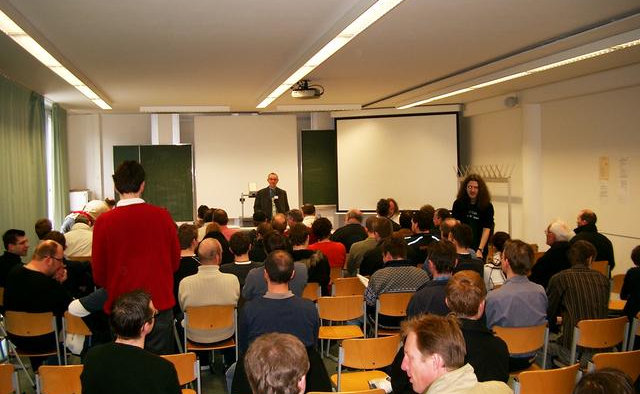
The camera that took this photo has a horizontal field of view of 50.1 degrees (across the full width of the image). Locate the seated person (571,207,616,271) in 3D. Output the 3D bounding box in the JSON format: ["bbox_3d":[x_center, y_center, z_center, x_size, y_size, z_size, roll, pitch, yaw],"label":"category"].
[{"bbox_3d":[2.786,0.786,7.239,0.530,1.310,0.750,-3,3,-25],"label":"seated person"}]

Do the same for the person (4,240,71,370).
[{"bbox_3d":[-2.120,0.981,5.362,0.540,1.310,0.760,0,3,21],"label":"person"}]

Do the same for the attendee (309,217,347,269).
[{"bbox_3d":[0.000,0.871,7.314,0.500,1.310,0.780,-2,3,-11],"label":"attendee"}]

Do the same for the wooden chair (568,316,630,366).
[{"bbox_3d":[1.782,1.186,4.683,0.430,0.805,0.500,-2,3,-13],"label":"wooden chair"}]

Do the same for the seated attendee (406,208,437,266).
[{"bbox_3d":[1.068,0.802,7.940,0.500,1.390,0.780,-2,3,-11],"label":"seated attendee"}]

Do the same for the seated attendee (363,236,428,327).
[{"bbox_3d":[0.614,0.945,6.053,0.550,1.240,0.850,-2,3,-11],"label":"seated attendee"}]

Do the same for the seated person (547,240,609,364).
[{"bbox_3d":[1.747,0.946,4.740,0.530,1.280,0.780,-2,3,-19],"label":"seated person"}]

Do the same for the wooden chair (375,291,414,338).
[{"bbox_3d":[0.628,1.194,5.966,0.430,0.800,0.500,-2,3,-11],"label":"wooden chair"}]

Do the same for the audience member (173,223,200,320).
[{"bbox_3d":[-1.169,0.927,6.436,0.500,1.340,0.800,-2,3,-11],"label":"audience member"}]

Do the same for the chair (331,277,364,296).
[{"bbox_3d":[0.272,1.166,6.789,0.430,0.800,0.500,-2,3,-13],"label":"chair"}]

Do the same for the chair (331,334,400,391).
[{"bbox_3d":[0.258,1.235,4.325,0.430,0.805,0.500,-2,3,-14],"label":"chair"}]

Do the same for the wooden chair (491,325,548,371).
[{"bbox_3d":[1.254,1.206,4.640,0.430,0.810,0.500,-2,3,-11],"label":"wooden chair"}]

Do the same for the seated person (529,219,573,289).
[{"bbox_3d":[2.125,0.856,6.335,0.520,1.310,0.800,-3,3,-29],"label":"seated person"}]

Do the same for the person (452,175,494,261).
[{"bbox_3d":[1.653,0.610,7.330,0.500,1.700,0.360,0,3,14],"label":"person"}]

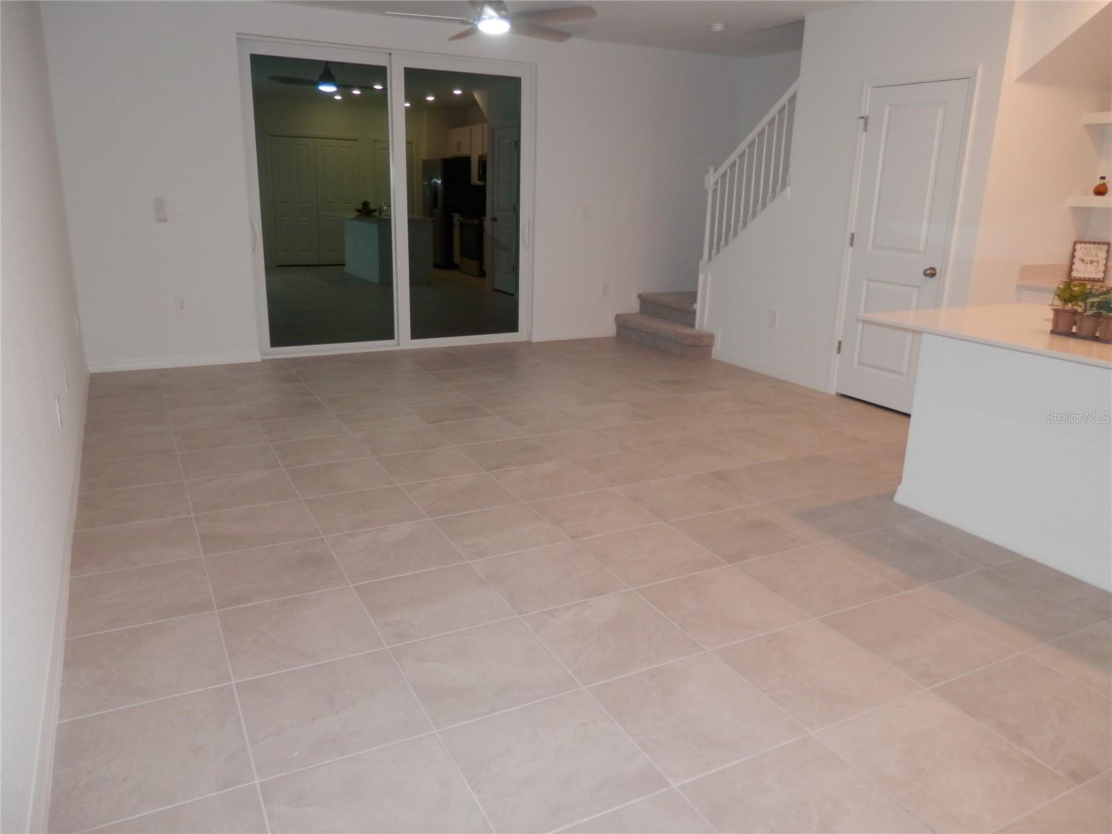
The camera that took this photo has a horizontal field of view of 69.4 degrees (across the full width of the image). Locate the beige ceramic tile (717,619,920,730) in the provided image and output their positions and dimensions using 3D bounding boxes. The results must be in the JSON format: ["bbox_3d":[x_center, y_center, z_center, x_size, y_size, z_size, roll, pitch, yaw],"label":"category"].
[{"bbox_3d":[0.786,0.775,2.449,0.449,0.010,0.449,-7,18,-27],"label":"beige ceramic tile"}]

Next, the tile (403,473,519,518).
[{"bbox_3d":[-0.449,0.368,3.793,0.453,0.012,0.448,-7,18,-27],"label":"tile"}]

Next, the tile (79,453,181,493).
[{"bbox_3d":[-2.071,0.278,3.932,0.440,0.010,0.447,-7,18,-27],"label":"tile"}]

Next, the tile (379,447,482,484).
[{"bbox_3d":[-0.657,0.252,4.173,0.453,0.010,0.447,-7,18,-27],"label":"tile"}]

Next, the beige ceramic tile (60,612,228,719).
[{"bbox_3d":[-1.241,0.740,2.414,0.452,0.010,0.452,-7,18,-27],"label":"beige ceramic tile"}]

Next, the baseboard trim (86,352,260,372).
[{"bbox_3d":[-2.875,-0.425,6.122,1.193,0.083,0.015,-7,18,-27],"label":"baseboard trim"}]

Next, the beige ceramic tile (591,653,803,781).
[{"bbox_3d":[0.390,0.832,2.264,0.452,0.010,0.452,-7,18,-27],"label":"beige ceramic tile"}]

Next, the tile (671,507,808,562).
[{"bbox_3d":[0.773,0.500,3.423,0.449,0.010,0.449,-7,18,-27],"label":"tile"}]

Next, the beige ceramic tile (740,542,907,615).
[{"bbox_3d":[0.989,0.621,3.070,0.453,0.010,0.447,-7,18,-27],"label":"beige ceramic tile"}]

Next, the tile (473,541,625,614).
[{"bbox_3d":[-0.028,0.600,3.033,0.453,0.010,0.447,-7,18,-27],"label":"tile"}]

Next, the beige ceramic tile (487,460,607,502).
[{"bbox_3d":[-0.044,0.321,4.001,0.453,0.010,0.447,-7,18,-27],"label":"beige ceramic tile"}]

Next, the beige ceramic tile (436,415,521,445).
[{"bbox_3d":[-0.465,0.088,4.762,0.453,0.012,0.448,-7,18,-27],"label":"beige ceramic tile"}]

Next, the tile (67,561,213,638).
[{"bbox_3d":[-1.442,0.626,2.789,0.434,0.012,0.448,-7,18,-27],"label":"tile"}]

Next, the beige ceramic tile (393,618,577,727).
[{"bbox_3d":[-0.224,0.763,2.443,0.452,0.010,0.452,-7,18,-27],"label":"beige ceramic tile"}]

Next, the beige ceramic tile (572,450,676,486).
[{"bbox_3d":[0.360,0.271,4.195,0.449,0.010,0.449,-7,18,-27],"label":"beige ceramic tile"}]

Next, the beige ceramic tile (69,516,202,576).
[{"bbox_3d":[-1.653,0.510,3.169,0.434,0.012,0.448,-7,18,-27],"label":"beige ceramic tile"}]

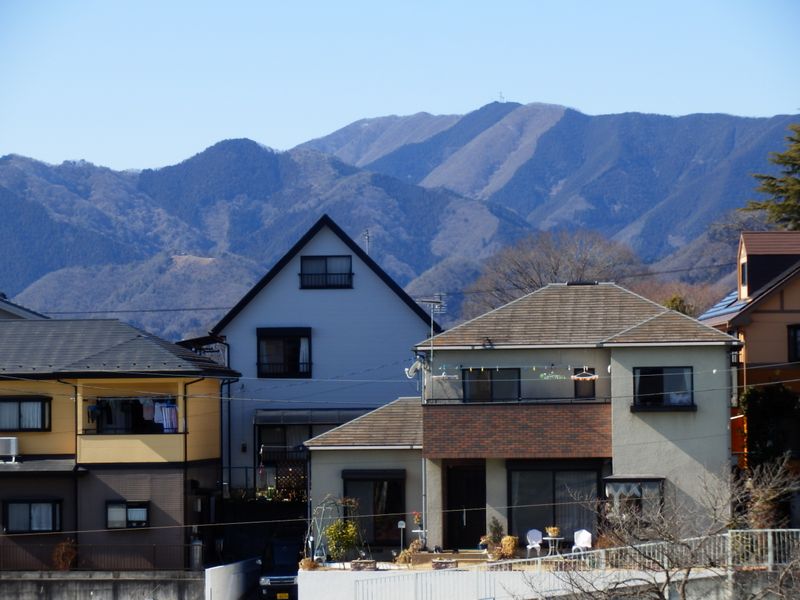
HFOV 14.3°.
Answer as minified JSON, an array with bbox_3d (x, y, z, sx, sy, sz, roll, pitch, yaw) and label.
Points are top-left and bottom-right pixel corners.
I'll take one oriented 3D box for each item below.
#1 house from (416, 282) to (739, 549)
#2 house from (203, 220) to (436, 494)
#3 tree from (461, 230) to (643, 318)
[{"bbox_3d":[5.400,3.350,94.300,9.200,7.700,8.000,-1,0,5],"label":"house"},{"bbox_3d":[-2.420,1.800,105.000,7.400,9.050,9.300,-1,0,-1],"label":"house"},{"bbox_3d":[9.000,0.750,190.000,10.800,9.800,10.500,-1,0,0],"label":"tree"}]

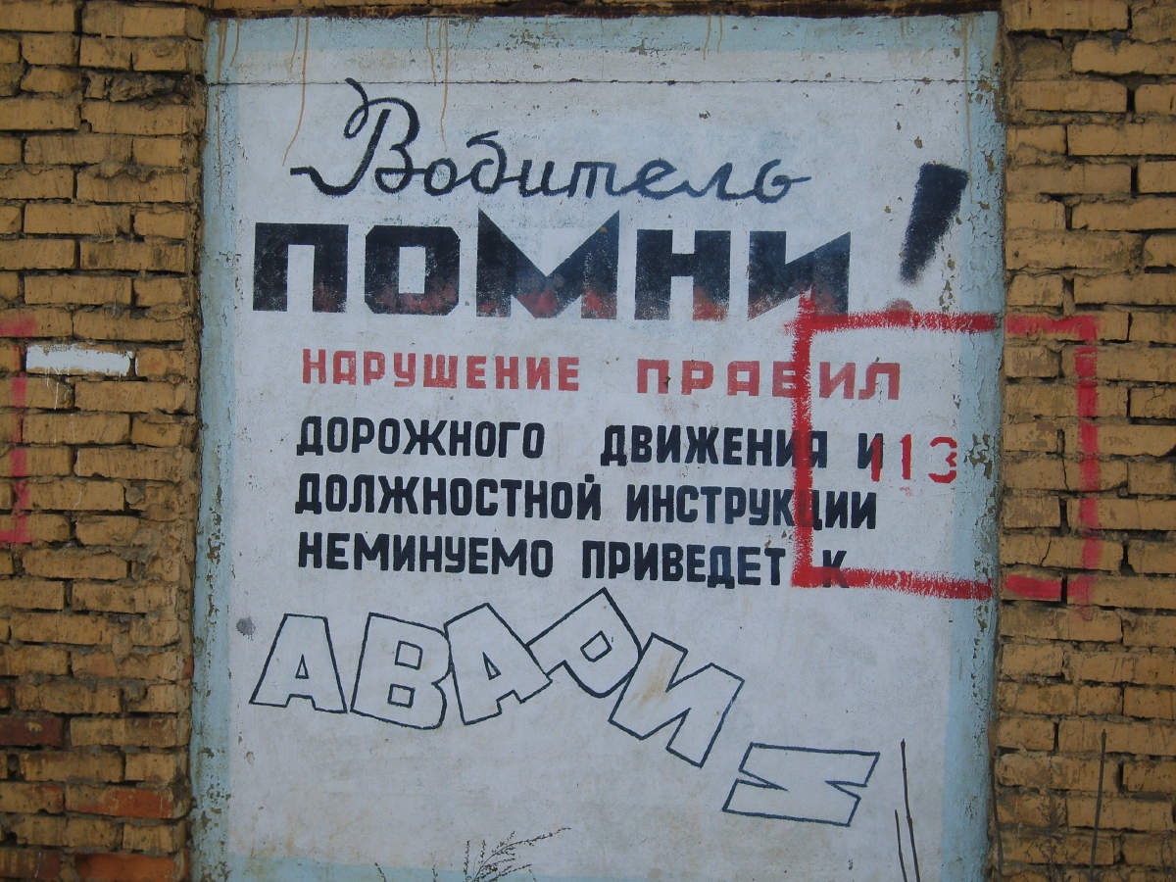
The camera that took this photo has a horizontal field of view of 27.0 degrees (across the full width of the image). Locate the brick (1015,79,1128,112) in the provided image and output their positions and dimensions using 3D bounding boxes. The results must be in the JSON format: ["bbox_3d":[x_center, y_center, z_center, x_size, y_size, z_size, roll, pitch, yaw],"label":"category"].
[{"bbox_3d":[1.006,-0.714,5.115,0.250,0.065,0.120,1,1,11],"label":"brick"}]

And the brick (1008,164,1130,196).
[{"bbox_3d":[1.028,-0.555,5.231,0.250,0.065,0.120,1,1,10],"label":"brick"}]

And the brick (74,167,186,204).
[{"bbox_3d":[-1.008,-0.572,5.528,0.250,0.065,0.120,1,1,11],"label":"brick"}]

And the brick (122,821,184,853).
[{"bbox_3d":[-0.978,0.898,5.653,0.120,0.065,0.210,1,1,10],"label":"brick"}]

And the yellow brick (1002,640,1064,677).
[{"bbox_3d":[0.954,0.459,5.248,0.126,0.068,0.205,1,2,10],"label":"yellow brick"}]

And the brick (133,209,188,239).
[{"bbox_3d":[-0.936,-0.486,5.557,0.122,0.067,0.205,1,2,10],"label":"brick"}]

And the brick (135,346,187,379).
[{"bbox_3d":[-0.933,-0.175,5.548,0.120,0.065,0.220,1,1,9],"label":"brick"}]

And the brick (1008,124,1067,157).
[{"bbox_3d":[0.967,-0.634,5.292,0.121,0.066,0.250,1,0,8],"label":"brick"}]

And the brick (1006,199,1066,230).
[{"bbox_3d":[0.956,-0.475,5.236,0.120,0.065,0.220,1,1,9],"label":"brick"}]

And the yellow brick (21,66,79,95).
[{"bbox_3d":[-1.189,-0.812,5.593,0.130,0.065,0.205,1,2,10],"label":"yellow brick"}]

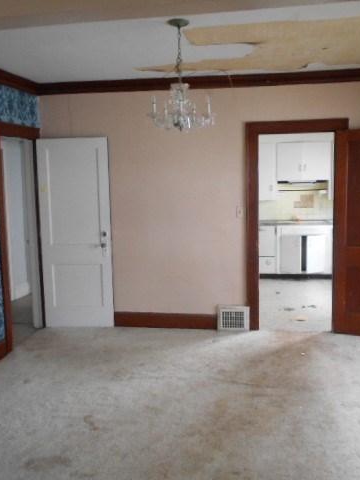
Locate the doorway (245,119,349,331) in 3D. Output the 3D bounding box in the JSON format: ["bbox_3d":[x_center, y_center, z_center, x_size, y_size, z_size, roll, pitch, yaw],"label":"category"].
[{"bbox_3d":[1.169,-0.102,4.884,0.980,2.160,0.100,1,7,11],"label":"doorway"}]

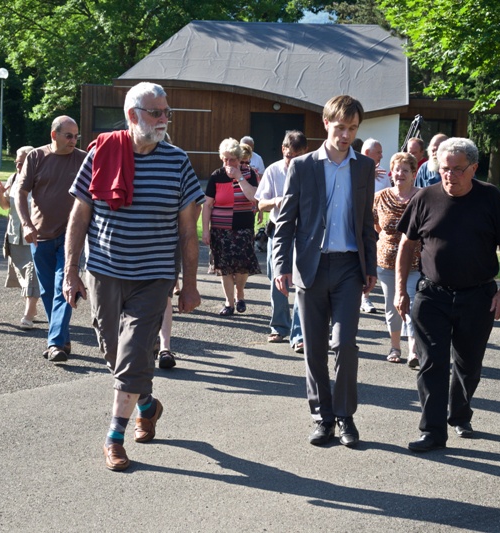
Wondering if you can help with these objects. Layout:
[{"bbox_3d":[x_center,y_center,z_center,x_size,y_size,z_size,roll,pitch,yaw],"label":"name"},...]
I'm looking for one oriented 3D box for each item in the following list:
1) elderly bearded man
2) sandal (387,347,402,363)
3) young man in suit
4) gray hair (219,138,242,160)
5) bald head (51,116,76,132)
[{"bbox_3d":[-0.591,0.024,6.450,0.680,1.850,0.800,1,6,-8],"label":"elderly bearded man"},{"bbox_3d":[1.070,0.650,9.700,0.100,0.090,0.250,3,6,13],"label":"sandal"},{"bbox_3d":[0.375,0.016,6.800,0.540,1.830,0.480,1,5,-7],"label":"young man in suit"},{"bbox_3d":[-0.175,-1.067,11.850,0.210,0.180,0.220,3,6,9],"label":"gray hair"},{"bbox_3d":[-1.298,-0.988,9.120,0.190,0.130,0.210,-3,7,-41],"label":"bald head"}]

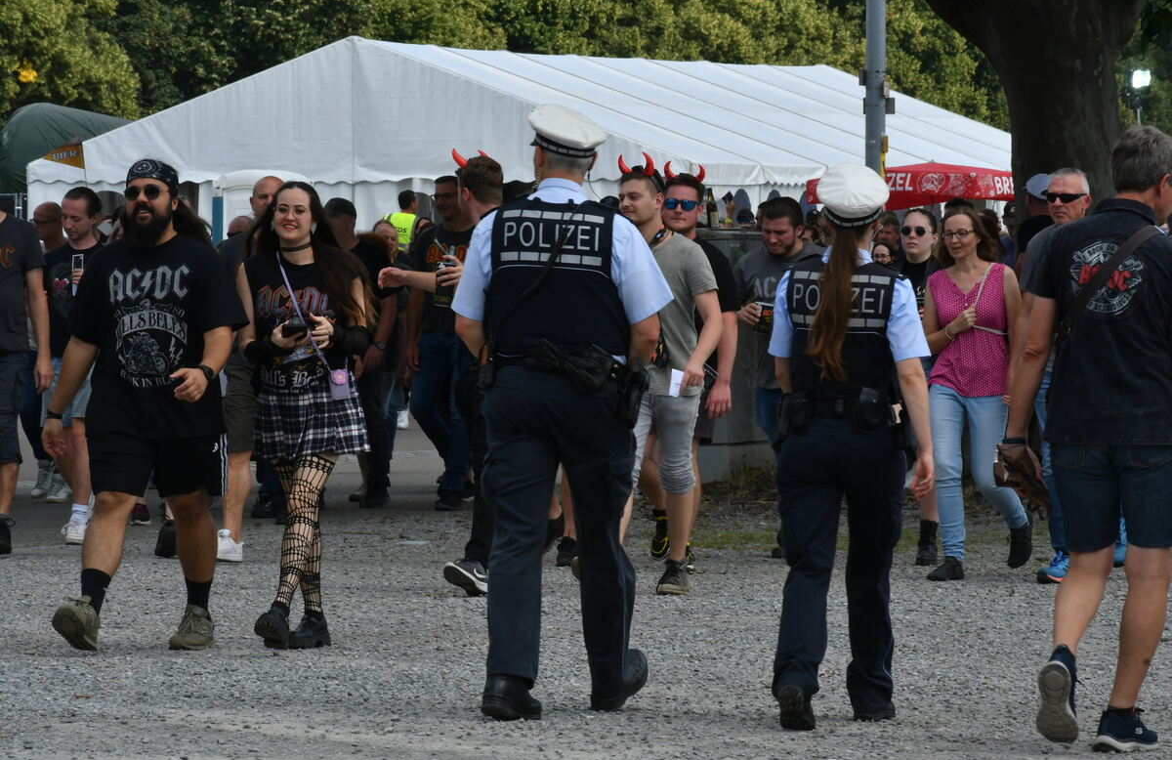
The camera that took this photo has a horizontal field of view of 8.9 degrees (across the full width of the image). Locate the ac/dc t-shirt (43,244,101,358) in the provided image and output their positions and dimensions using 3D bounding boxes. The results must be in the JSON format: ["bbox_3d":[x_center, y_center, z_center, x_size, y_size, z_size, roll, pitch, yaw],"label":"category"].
[{"bbox_3d":[-2.523,-0.409,38.300,0.470,0.620,0.290,0,1,23],"label":"ac/dc t-shirt"}]

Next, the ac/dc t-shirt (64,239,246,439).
[{"bbox_3d":[-1.577,-0.160,27.750,0.630,0.760,0.400,0,1,10],"label":"ac/dc t-shirt"}]

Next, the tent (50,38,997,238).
[{"bbox_3d":[0.372,-2.907,116.475,10.000,4.200,21.600,0,1,20],"label":"tent"}]

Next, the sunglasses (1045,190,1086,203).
[{"bbox_3d":[2.128,-0.814,33.550,0.150,0.050,0.150,0,1,20],"label":"sunglasses"}]

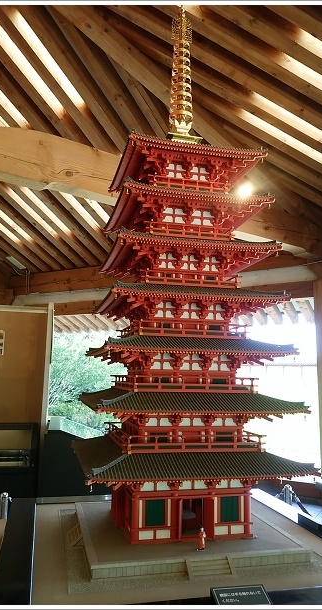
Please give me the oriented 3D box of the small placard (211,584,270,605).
[{"bbox_3d":[0.285,1.050,1.619,0.199,0.025,0.105,2,17,-11],"label":"small placard"}]

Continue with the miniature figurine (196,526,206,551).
[{"bbox_3d":[0.179,1.013,1.992,0.036,0.099,0.034,7,-10,-37],"label":"miniature figurine"}]

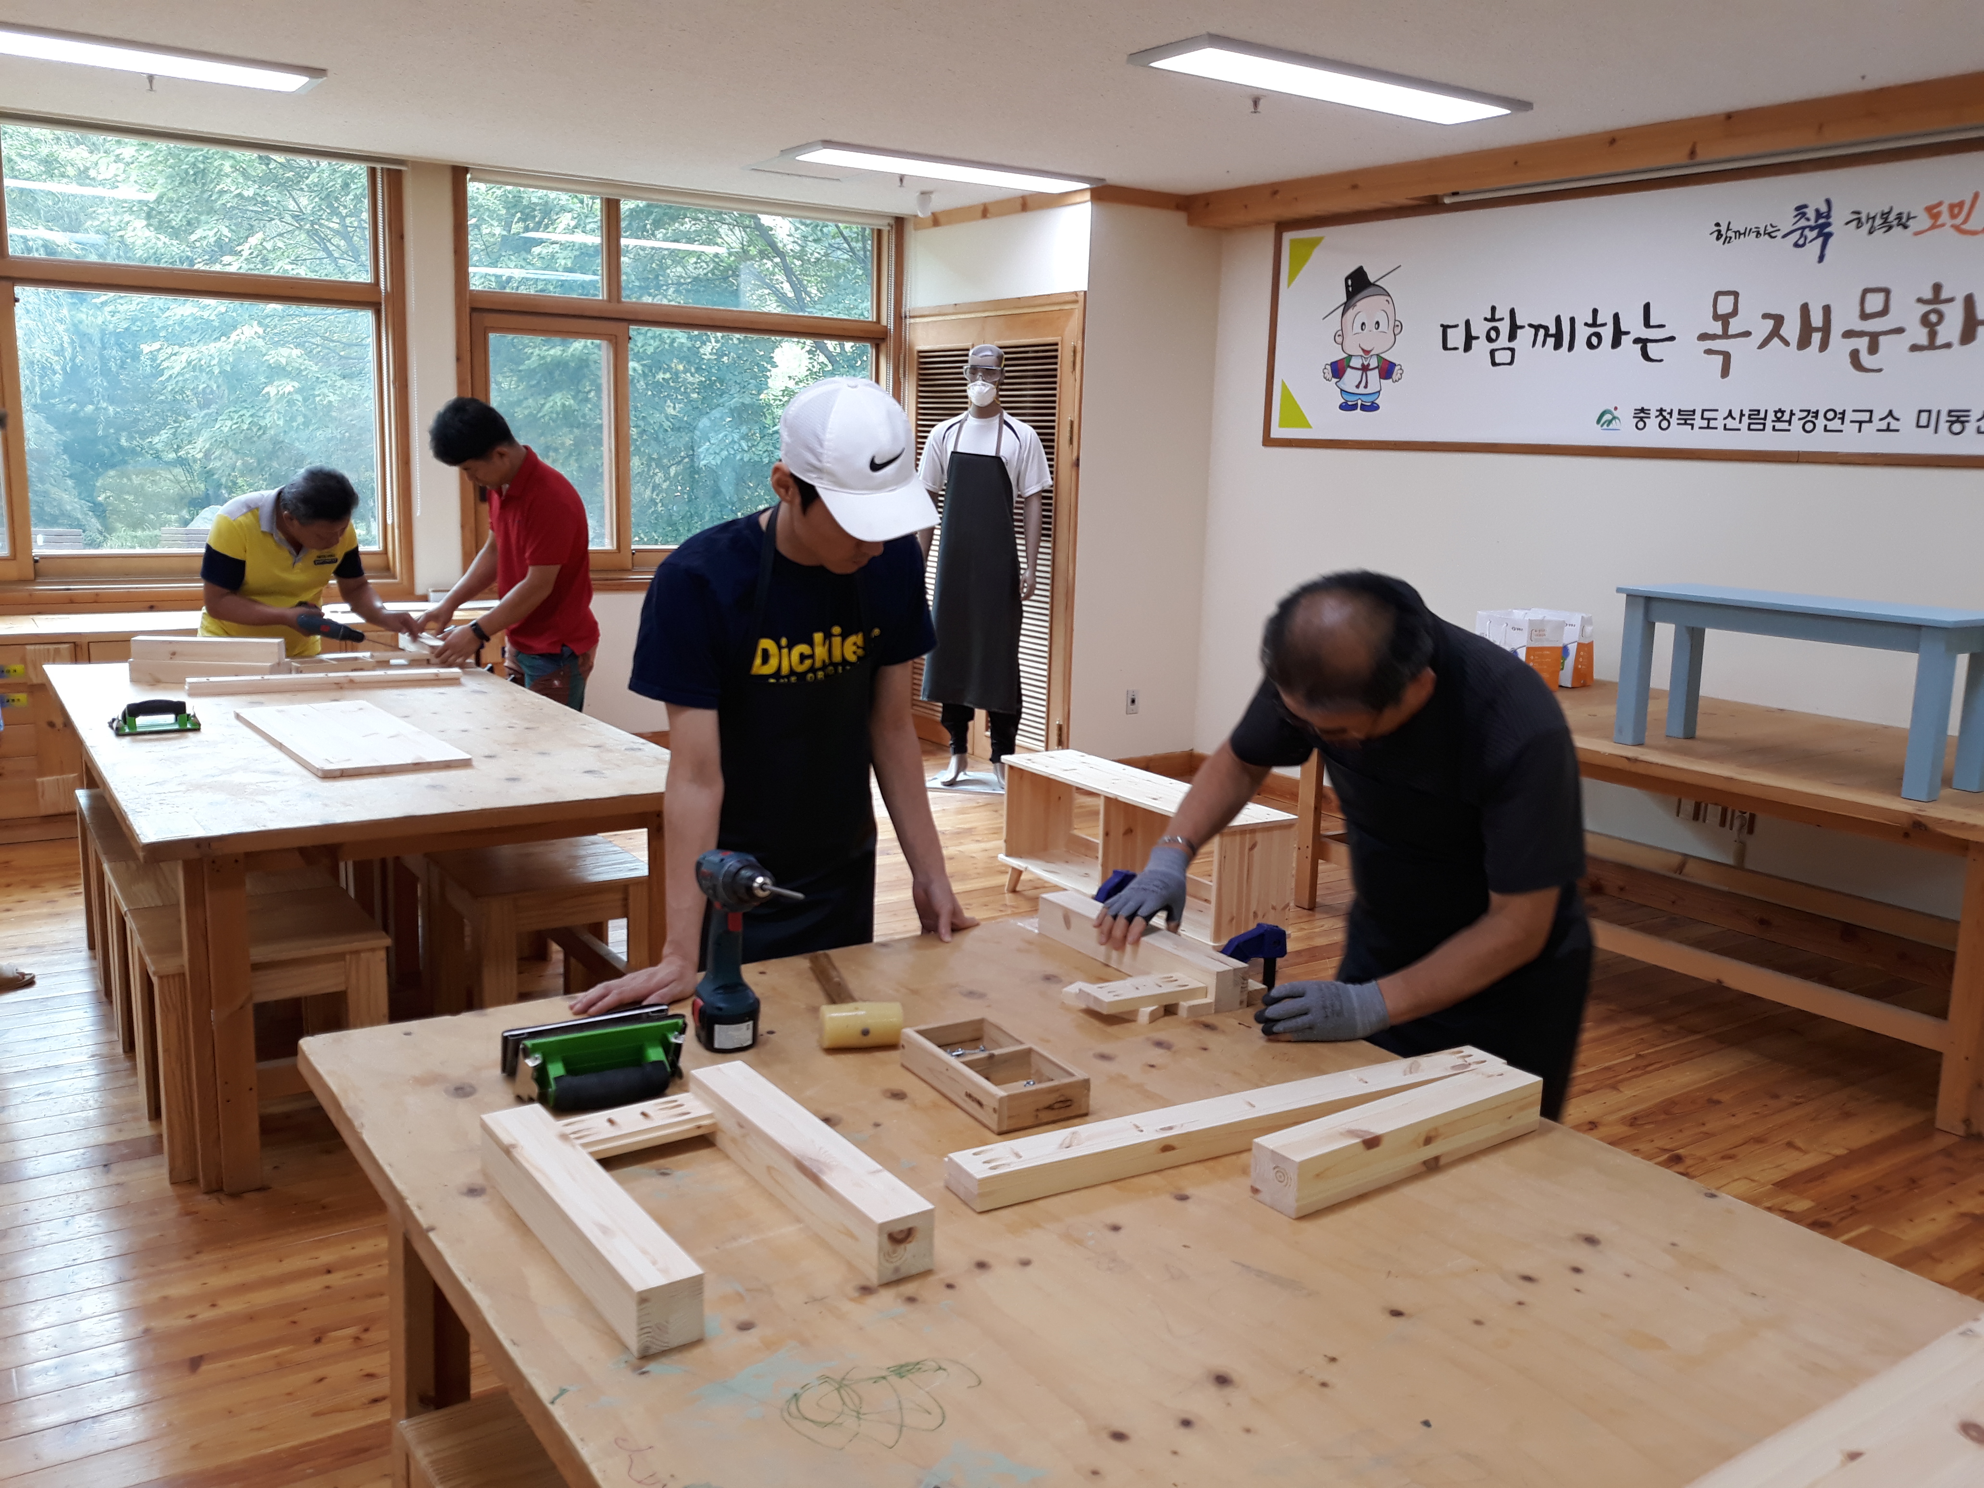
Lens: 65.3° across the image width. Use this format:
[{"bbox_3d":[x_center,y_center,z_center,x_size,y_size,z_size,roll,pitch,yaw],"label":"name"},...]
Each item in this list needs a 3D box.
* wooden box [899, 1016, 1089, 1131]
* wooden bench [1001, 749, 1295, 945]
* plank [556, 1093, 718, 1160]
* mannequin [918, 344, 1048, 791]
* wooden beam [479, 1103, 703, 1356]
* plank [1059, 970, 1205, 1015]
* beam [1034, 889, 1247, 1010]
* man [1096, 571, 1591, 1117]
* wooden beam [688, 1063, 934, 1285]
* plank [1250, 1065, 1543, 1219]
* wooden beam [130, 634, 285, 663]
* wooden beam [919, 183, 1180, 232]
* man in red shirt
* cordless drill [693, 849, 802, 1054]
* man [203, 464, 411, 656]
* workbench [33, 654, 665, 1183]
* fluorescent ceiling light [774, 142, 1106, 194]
[{"bbox_3d":[0.001,0.392,1.853,0.121,0.043,0.228,-5,13,-32],"label":"wooden box"},{"bbox_3d":[0.446,0.342,4.749,0.290,0.445,1.040,-6,14,-35],"label":"wooden bench"},{"bbox_3d":[-0.391,0.417,1.671,0.171,0.019,0.062,-6,14,-35],"label":"plank"},{"bbox_3d":[-0.039,-0.759,6.612,0.530,1.841,0.330,7,13,27],"label":"mannequin"},{"bbox_3d":[-0.384,0.444,1.452,0.060,0.061,0.399,-6,13,-35],"label":"wooden beam"},{"bbox_3d":[0.208,0.342,2.125,0.162,0.019,0.059,-4,13,-27],"label":"plank"},{"bbox_3d":[0.215,0.304,2.299,0.060,0.061,0.403,-6,14,-35],"label":"beam"},{"bbox_3d":[0.529,0.405,2.249,0.580,1.310,0.630,-3,12,-21],"label":"man"},{"bbox_3d":[-0.194,0.427,1.579,0.060,0.061,0.402,-6,13,-35],"label":"wooden beam"},{"bbox_3d":[0.454,0.430,1.702,0.401,0.062,0.061,-6,14,-35],"label":"plank"},{"bbox_3d":[-2.316,-0.278,4.578,0.404,0.060,0.060,0,11,-10],"label":"wooden beam"},{"bbox_3d":[0.225,-2.633,7.724,0.532,0.085,1.658,-6,14,-35],"label":"wooden beam"},{"bbox_3d":[-1.647,-0.367,5.267,0.600,1.580,0.500,-5,13,-34],"label":"man in red shirt"},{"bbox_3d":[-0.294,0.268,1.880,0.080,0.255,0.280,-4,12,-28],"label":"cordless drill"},{"bbox_3d":[-2.322,-0.261,5.223,0.550,1.340,0.660,-6,13,-35],"label":"man"},{"bbox_3d":[-1.750,0.274,4.196,1.205,0.711,2.440,-5,13,-34],"label":"workbench"},{"bbox_3d":[-0.181,-2.428,6.577,1.388,0.055,0.352,-6,14,-35],"label":"fluorescent ceiling light"}]

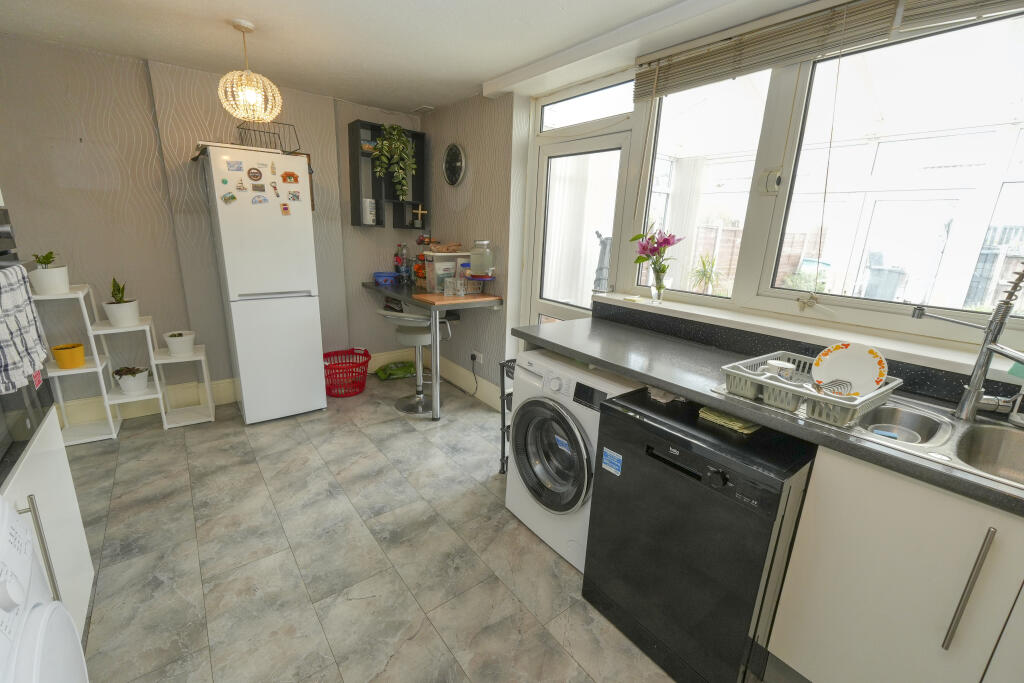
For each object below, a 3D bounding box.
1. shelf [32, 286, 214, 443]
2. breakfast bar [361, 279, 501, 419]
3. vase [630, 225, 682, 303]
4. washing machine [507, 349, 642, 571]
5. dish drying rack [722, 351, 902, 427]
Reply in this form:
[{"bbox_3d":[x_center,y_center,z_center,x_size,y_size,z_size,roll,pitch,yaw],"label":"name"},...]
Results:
[{"bbox_3d":[-2.564,0.119,2.883,0.790,0.966,0.330,-8,18,-32],"label":"shelf"},{"bbox_3d":[-0.752,-0.001,3.734,0.590,0.892,1.330,-9,19,-36],"label":"breakfast bar"},{"bbox_3d":[0.830,-0.444,2.459,0.220,0.435,0.250,-9,19,-36],"label":"vase"},{"bbox_3d":[0.377,0.518,2.085,0.580,0.840,0.600,-9,19,-36],"label":"washing machine"},{"bbox_3d":[0.999,0.146,1.435,0.430,0.088,0.385,-9,19,-36],"label":"dish drying rack"}]

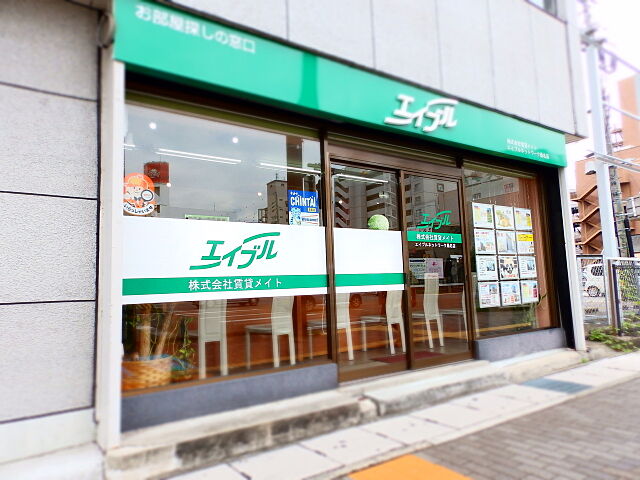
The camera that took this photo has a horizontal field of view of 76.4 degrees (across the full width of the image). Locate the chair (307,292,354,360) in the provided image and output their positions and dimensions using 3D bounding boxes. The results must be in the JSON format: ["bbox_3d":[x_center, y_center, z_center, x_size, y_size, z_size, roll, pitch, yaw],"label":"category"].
[{"bbox_3d":[0.128,0.930,4.846,0.380,0.965,0.480,3,-8,-39],"label":"chair"}]

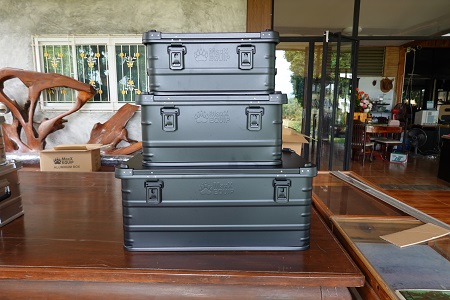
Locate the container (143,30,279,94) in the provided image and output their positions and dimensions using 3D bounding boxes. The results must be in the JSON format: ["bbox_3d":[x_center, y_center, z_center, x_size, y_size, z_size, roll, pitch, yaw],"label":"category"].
[{"bbox_3d":[-0.054,-0.356,1.282,0.522,0.232,0.350,0,10,-1],"label":"container"}]

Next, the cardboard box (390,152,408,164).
[{"bbox_3d":[3.605,0.124,6.225,0.340,0.200,0.250,4,11,22],"label":"cardboard box"}]

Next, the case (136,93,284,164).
[{"bbox_3d":[-0.048,-0.104,1.325,0.582,0.280,0.385,0,10,-1],"label":"case"}]

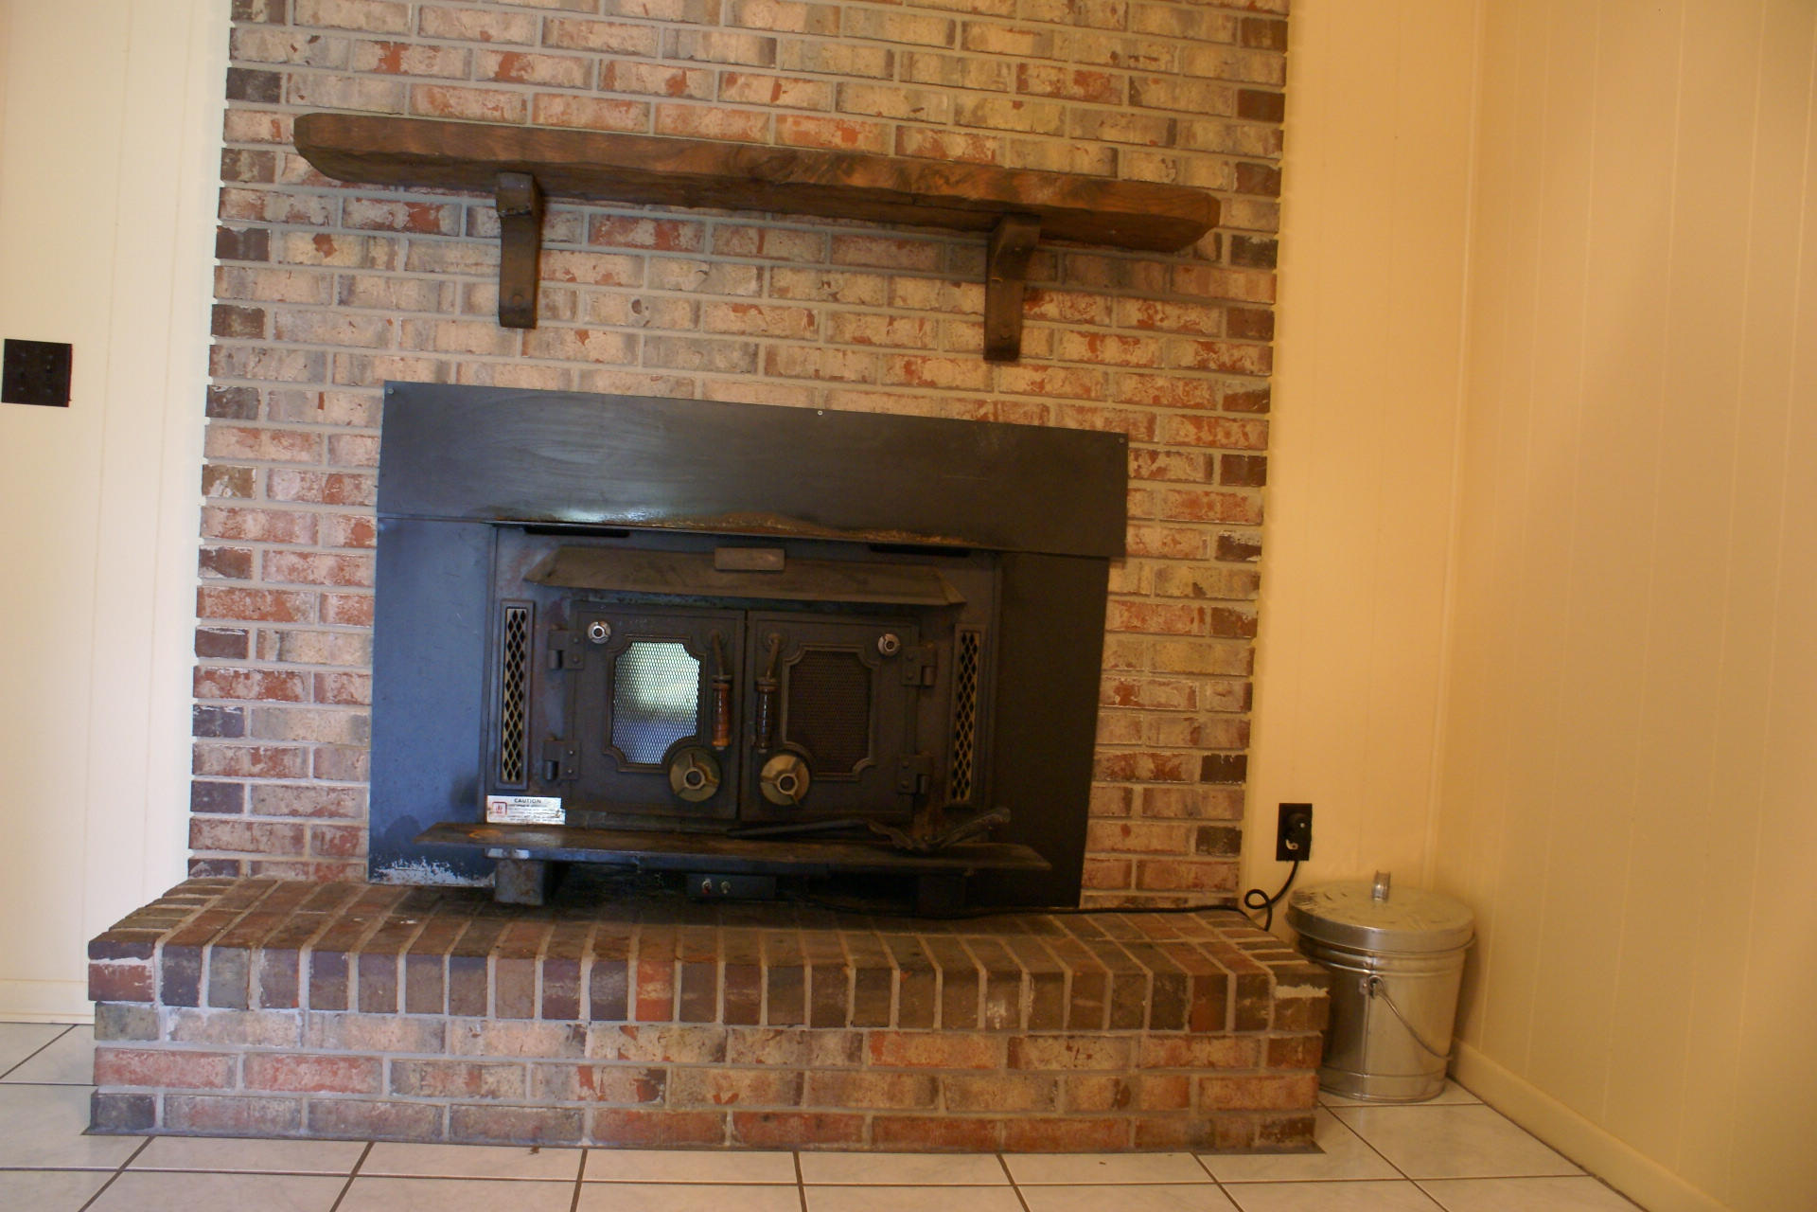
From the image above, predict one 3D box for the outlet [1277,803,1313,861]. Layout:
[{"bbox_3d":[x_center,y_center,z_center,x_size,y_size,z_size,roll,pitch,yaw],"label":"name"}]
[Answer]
[{"bbox_3d":[0.755,0.443,2.657,0.068,0.114,0.018,3,1,-7],"label":"outlet"}]

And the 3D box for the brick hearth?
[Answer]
[{"bbox_3d":[-0.273,0.672,2.237,1.865,0.296,0.396,3,1,-7],"label":"brick hearth"}]

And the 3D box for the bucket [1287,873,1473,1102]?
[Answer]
[{"bbox_3d":[0.869,0.686,2.531,0.351,0.390,0.351,3,1,0],"label":"bucket"}]

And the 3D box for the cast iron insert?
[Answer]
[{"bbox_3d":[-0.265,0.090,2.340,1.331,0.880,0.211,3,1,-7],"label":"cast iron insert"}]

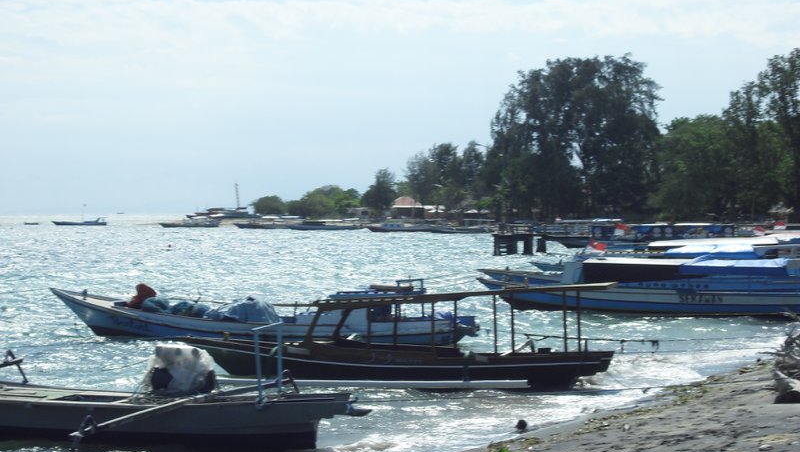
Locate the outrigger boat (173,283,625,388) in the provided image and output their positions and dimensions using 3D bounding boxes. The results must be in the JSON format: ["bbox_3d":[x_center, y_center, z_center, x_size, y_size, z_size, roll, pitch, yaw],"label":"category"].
[{"bbox_3d":[-0.290,2.486,41.222,10.400,2.450,4.600,0,1,19],"label":"outrigger boat"}]

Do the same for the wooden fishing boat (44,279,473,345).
[{"bbox_3d":[-4.240,2.598,53.723,13.200,2.050,2.100,0,0,14],"label":"wooden fishing boat"}]

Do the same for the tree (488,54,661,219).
[{"bbox_3d":[25.119,-12.649,259.905,24.500,24.000,22.000,0,0,0],"label":"tree"}]

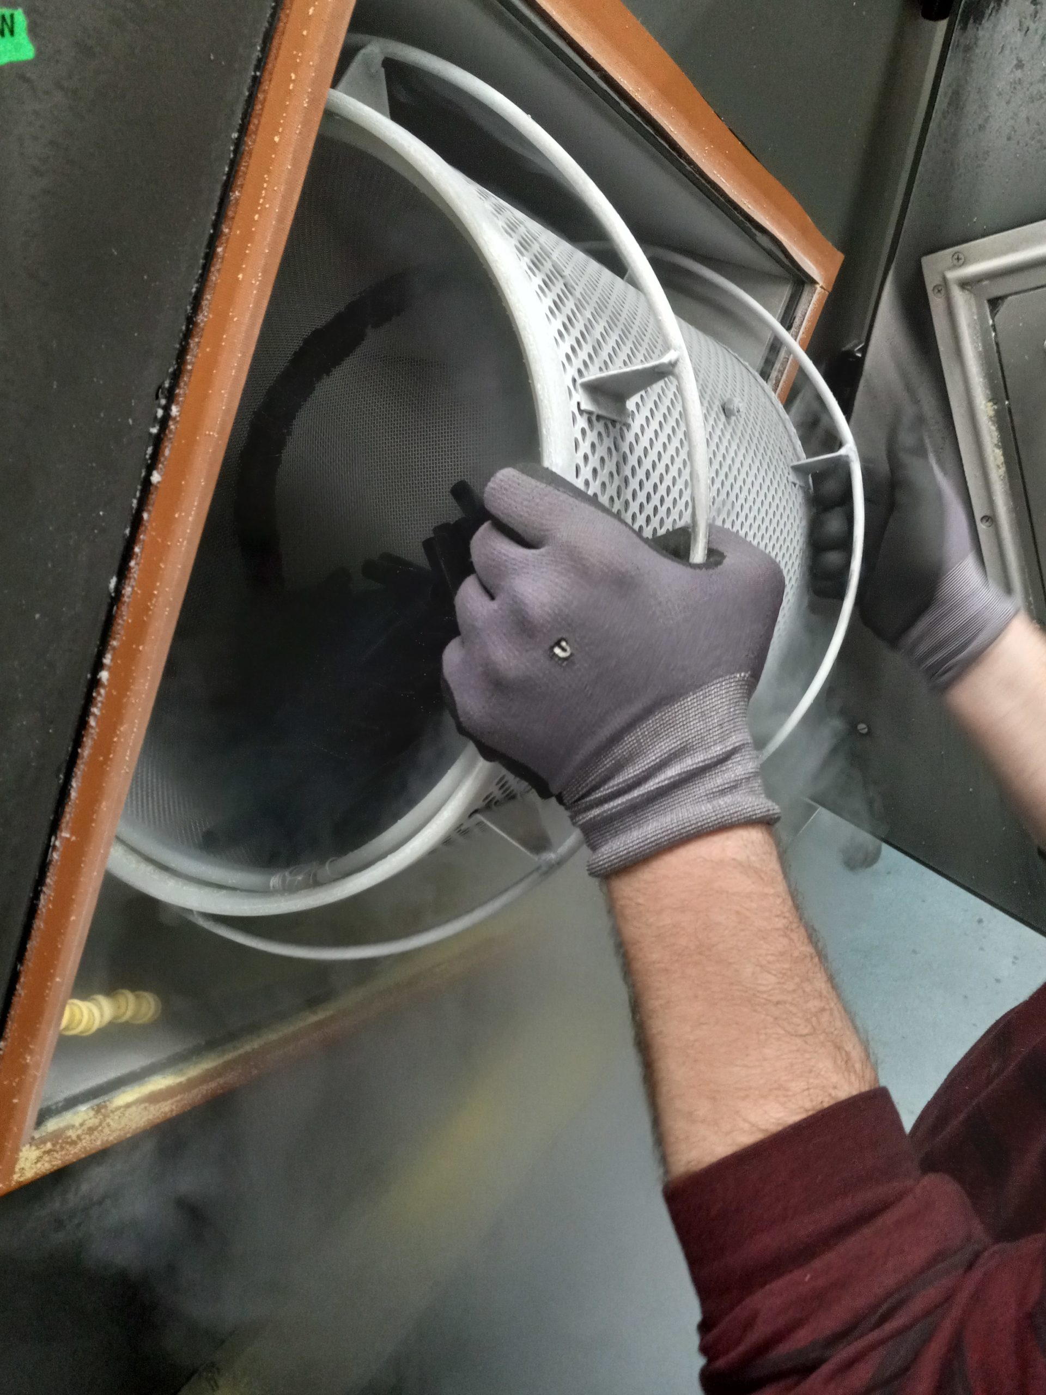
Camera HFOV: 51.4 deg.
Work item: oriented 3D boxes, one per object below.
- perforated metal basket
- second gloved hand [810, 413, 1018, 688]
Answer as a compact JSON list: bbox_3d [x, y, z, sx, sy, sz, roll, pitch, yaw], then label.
[{"bbox_3d":[-0.048,-0.097,0.641,0.410,0.410,0.405,27,17,23],"label":"perforated metal basket"},{"bbox_3d":[0.260,-0.099,0.725,0.125,0.170,0.100,-21,3,19],"label":"second gloved hand"}]

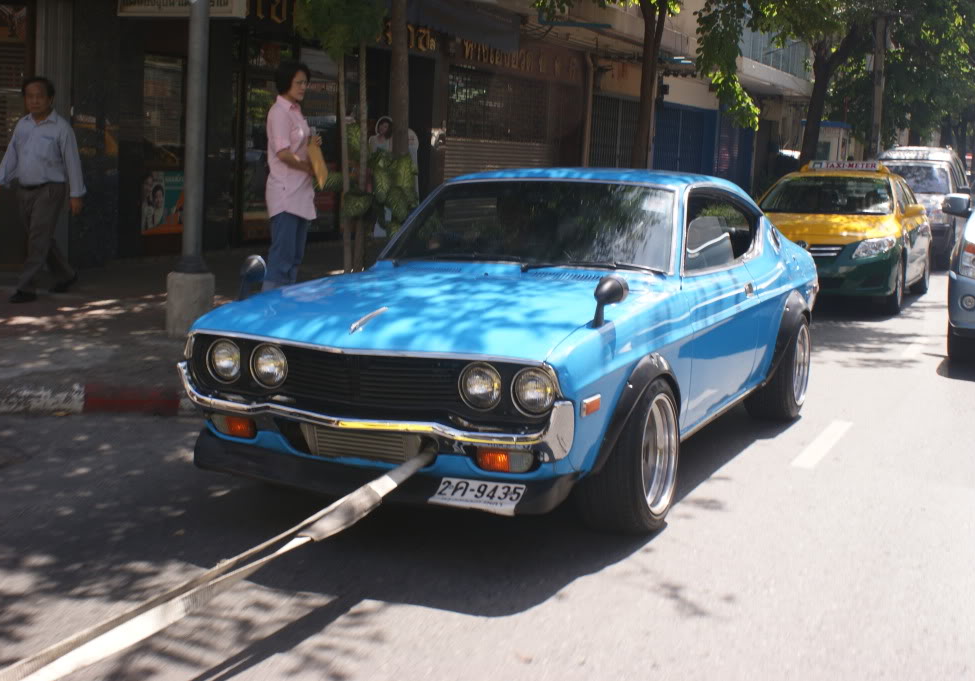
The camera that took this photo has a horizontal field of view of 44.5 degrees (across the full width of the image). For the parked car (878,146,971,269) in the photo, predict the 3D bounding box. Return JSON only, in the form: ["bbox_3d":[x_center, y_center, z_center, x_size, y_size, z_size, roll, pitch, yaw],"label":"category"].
[{"bbox_3d":[7.720,-2.412,21.600,1.760,1.920,4.900,5,8,25],"label":"parked car"}]

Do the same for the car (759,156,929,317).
[{"bbox_3d":[4.156,-1.289,13.950,1.760,1.550,4.540,5,8,25],"label":"car"}]

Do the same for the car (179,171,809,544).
[{"bbox_3d":[0.456,-0.165,5.755,1.700,1.325,4.240,5,8,25],"label":"car"}]

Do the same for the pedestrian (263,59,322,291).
[{"bbox_3d":[-1.203,-0.894,7.250,0.380,1.570,0.460,5,8,22],"label":"pedestrian"}]

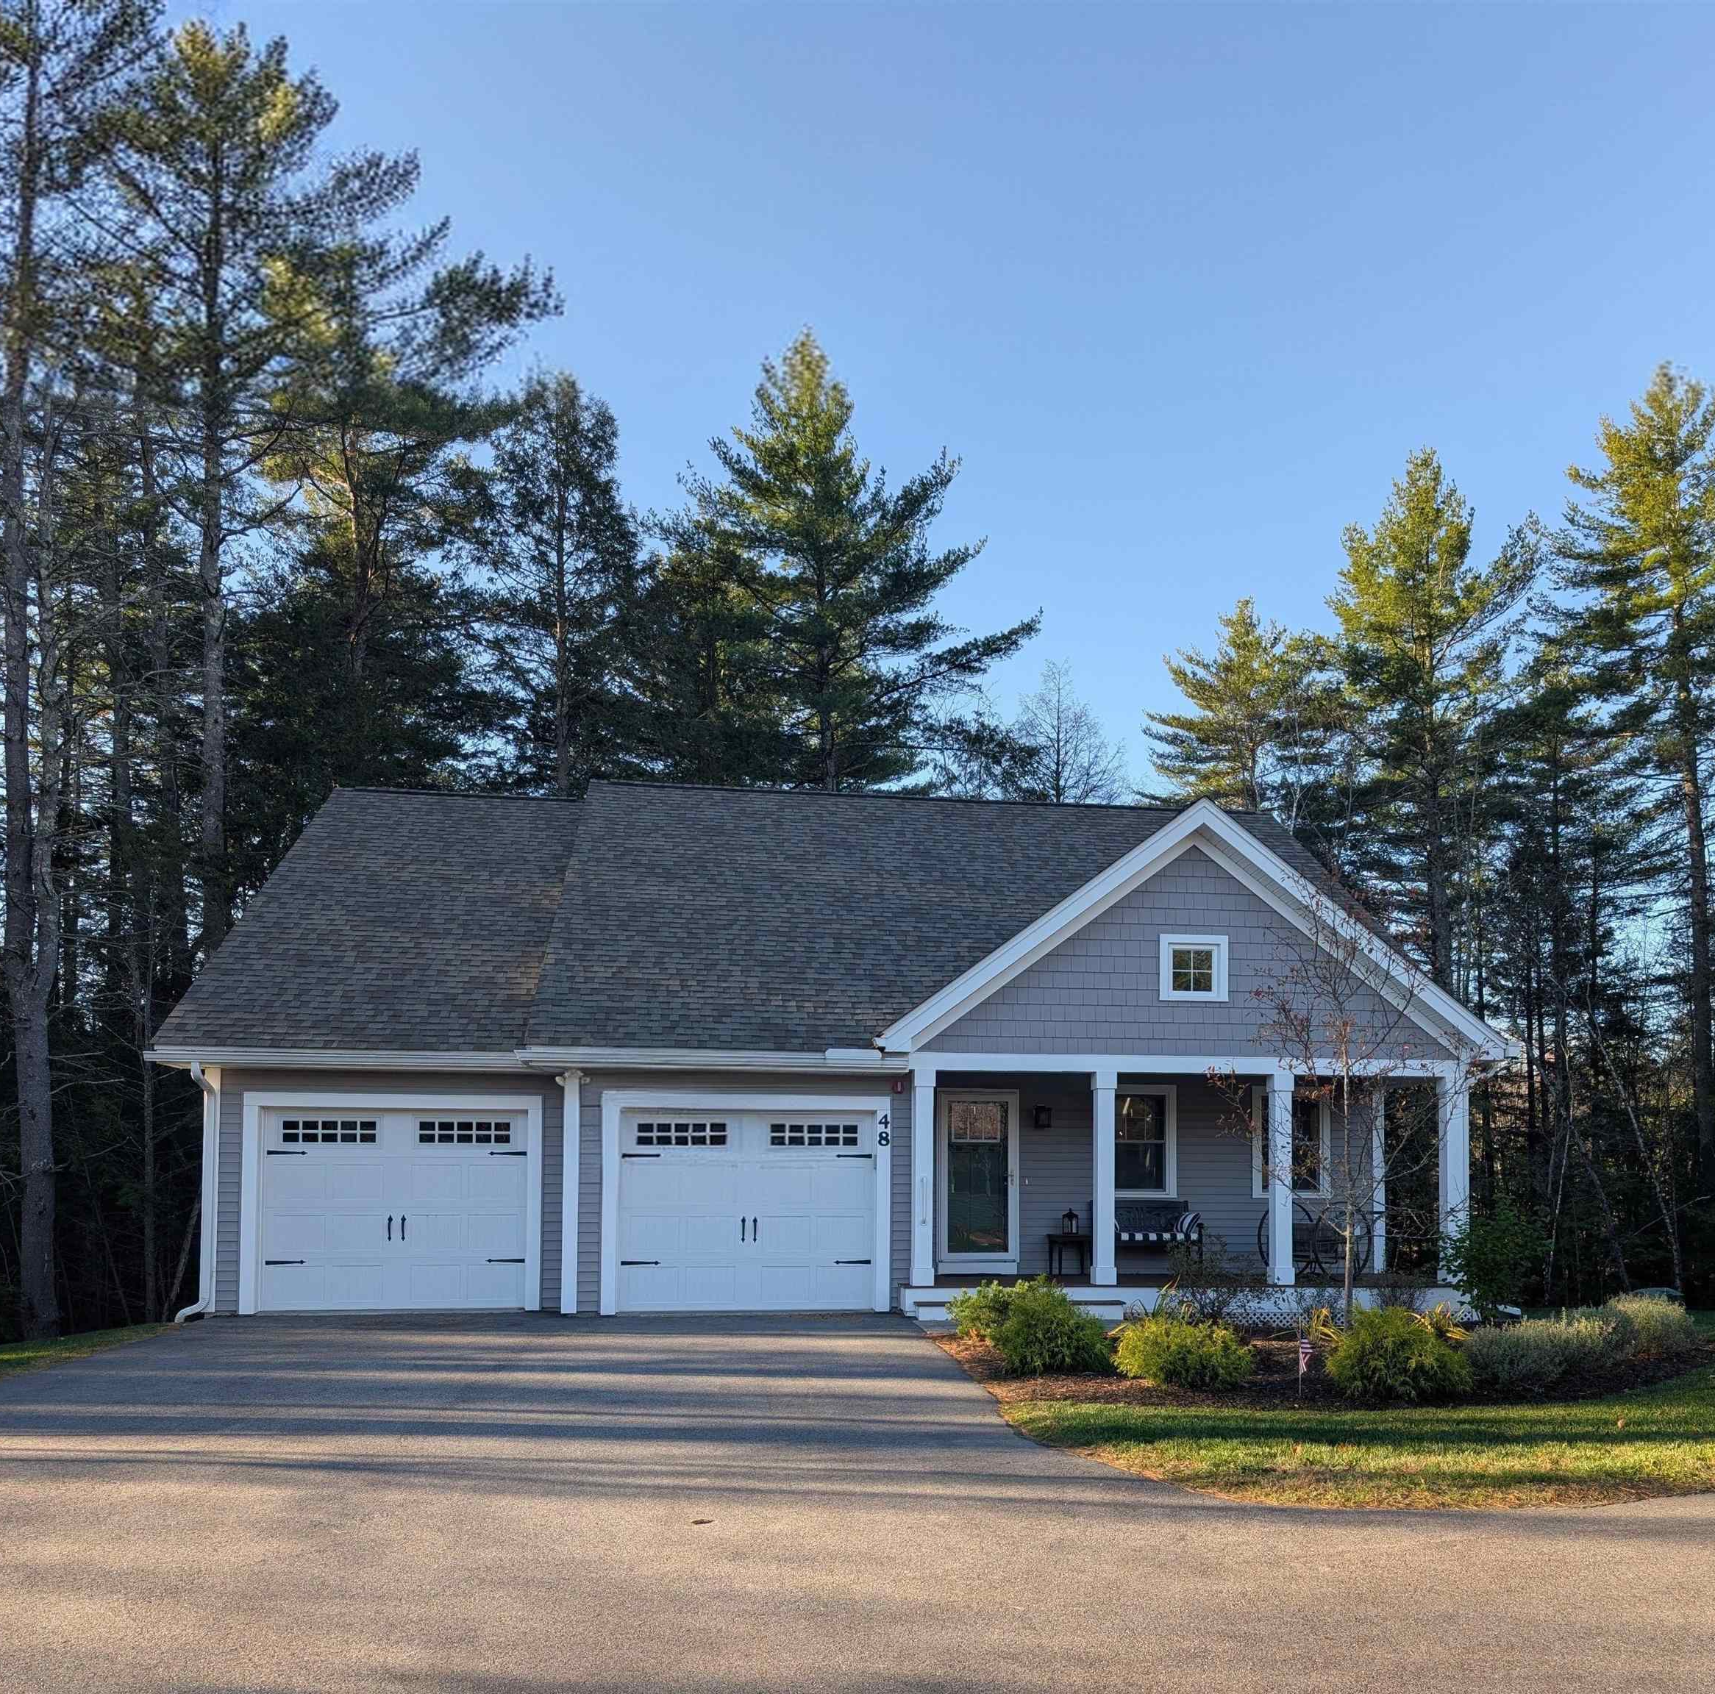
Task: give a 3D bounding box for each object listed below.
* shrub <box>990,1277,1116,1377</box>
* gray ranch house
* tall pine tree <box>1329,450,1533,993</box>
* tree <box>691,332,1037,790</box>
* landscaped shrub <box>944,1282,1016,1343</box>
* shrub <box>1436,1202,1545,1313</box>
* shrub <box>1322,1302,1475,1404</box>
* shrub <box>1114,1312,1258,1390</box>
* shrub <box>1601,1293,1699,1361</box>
[{"bbox_3d":[1.636,4.024,13.100,1.000,0.770,0.950,1,-6,-8],"label":"shrub"},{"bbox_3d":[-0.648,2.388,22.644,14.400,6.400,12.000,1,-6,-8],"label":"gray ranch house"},{"bbox_3d":[13.225,-0.667,36.000,5.000,16.930,5.000,1,-6,-8],"label":"tall pine tree"},{"bbox_3d":[0.062,-2.109,37.000,8.000,20.220,8.000,1,-6,-8],"label":"tree"},{"bbox_3d":[1.166,4.182,14.000,0.800,0.600,0.800,1,-6,-8],"label":"landscaped shrub"},{"bbox_3d":[6.557,4.311,16.100,1.120,1.200,1.100,1,-6,-8],"label":"shrub"},{"bbox_3d":[4.228,3.960,12.200,1.120,0.720,1.050,1,-6,-8],"label":"shrub"},{"bbox_3d":[2.644,4.062,12.600,1.120,0.600,1.000,1,-6,-8],"label":"shrub"},{"bbox_3d":[7.197,4.362,14.200,0.900,0.650,0.850,1,-6,-8],"label":"shrub"}]

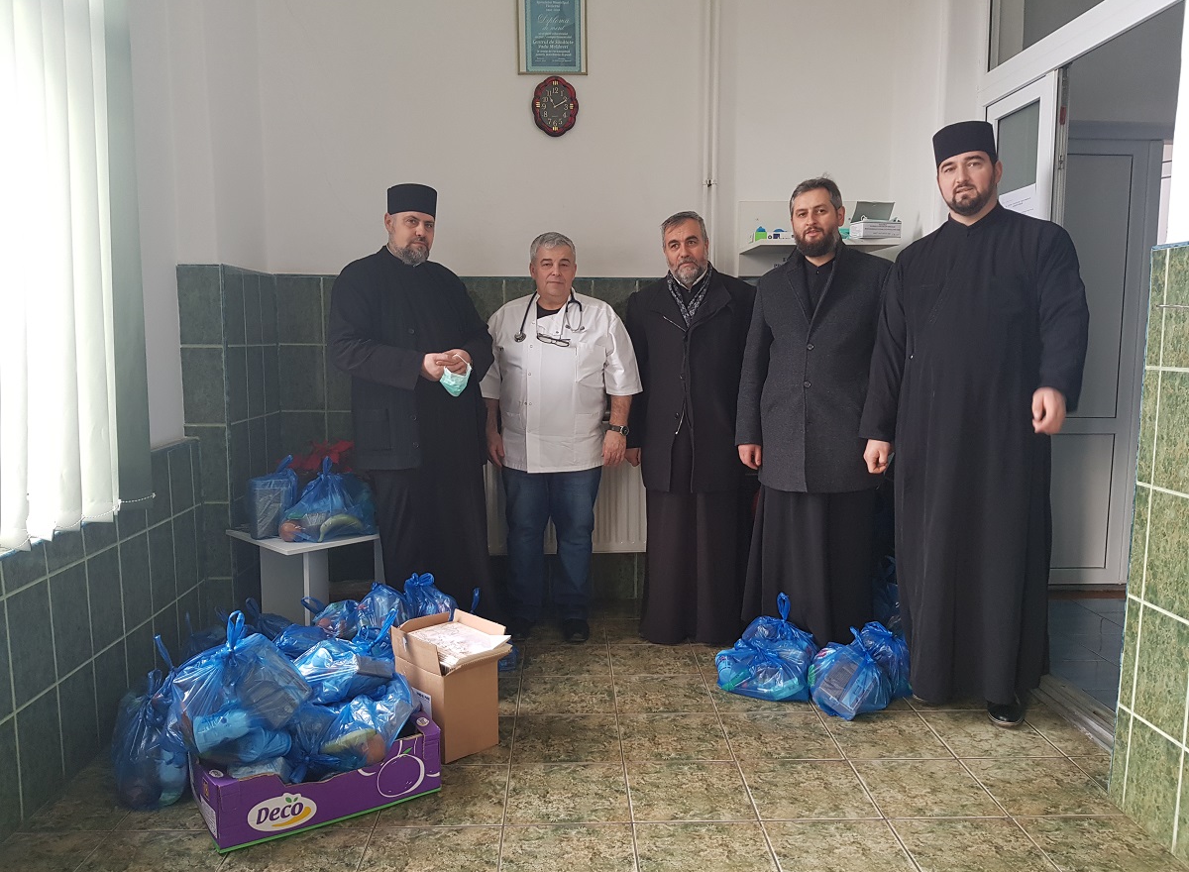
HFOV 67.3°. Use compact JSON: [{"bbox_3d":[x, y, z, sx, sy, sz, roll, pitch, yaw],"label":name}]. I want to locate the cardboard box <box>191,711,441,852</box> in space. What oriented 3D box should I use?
[{"bbox_3d":[-0.781,0.909,2.520,0.585,0.180,0.390,-4,8,-32],"label":"cardboard box"}]

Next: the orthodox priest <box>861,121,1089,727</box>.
[{"bbox_3d":[1.245,-0.052,3.014,0.700,1.930,0.460,2,7,20],"label":"orthodox priest"}]

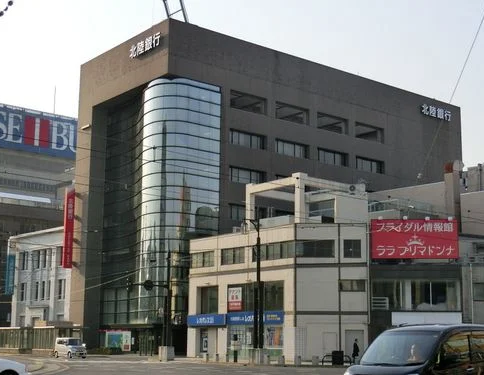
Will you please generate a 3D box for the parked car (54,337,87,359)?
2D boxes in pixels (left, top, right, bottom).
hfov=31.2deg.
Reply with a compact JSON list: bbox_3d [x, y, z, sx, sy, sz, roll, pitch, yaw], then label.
[{"bbox_3d":[-13.979,13.120,70.766,1.475,1.650,3.400,8,-13,-36],"label":"parked car"}]

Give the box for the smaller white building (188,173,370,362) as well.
[{"bbox_3d":[4.700,6.874,71.003,9.800,14.305,17.933,8,-13,-36],"label":"smaller white building"}]

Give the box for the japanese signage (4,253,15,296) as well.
[{"bbox_3d":[-28.092,10.593,105.301,0.900,4.747,0.400,8,-13,-36],"label":"japanese signage"}]

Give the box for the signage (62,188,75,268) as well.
[{"bbox_3d":[-18.678,4.388,93.716,1.050,8.592,0.400,8,-13,-36],"label":"signage"}]

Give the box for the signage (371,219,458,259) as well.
[{"bbox_3d":[12.636,3.773,63.350,6.249,2.866,0.300,0,-10,6],"label":"signage"}]

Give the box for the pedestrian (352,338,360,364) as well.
[{"bbox_3d":[7.907,11.333,59.957,0.480,1.720,0.500,0,-10,6],"label":"pedestrian"}]

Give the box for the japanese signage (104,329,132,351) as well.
[{"bbox_3d":[-12.339,15.335,86.544,0.150,1.985,5.178,8,-13,-36],"label":"japanese signage"}]

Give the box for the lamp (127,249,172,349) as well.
[{"bbox_3d":[-6.847,8.542,63.998,3.443,7.862,0.650,4,-11,-20],"label":"lamp"}]

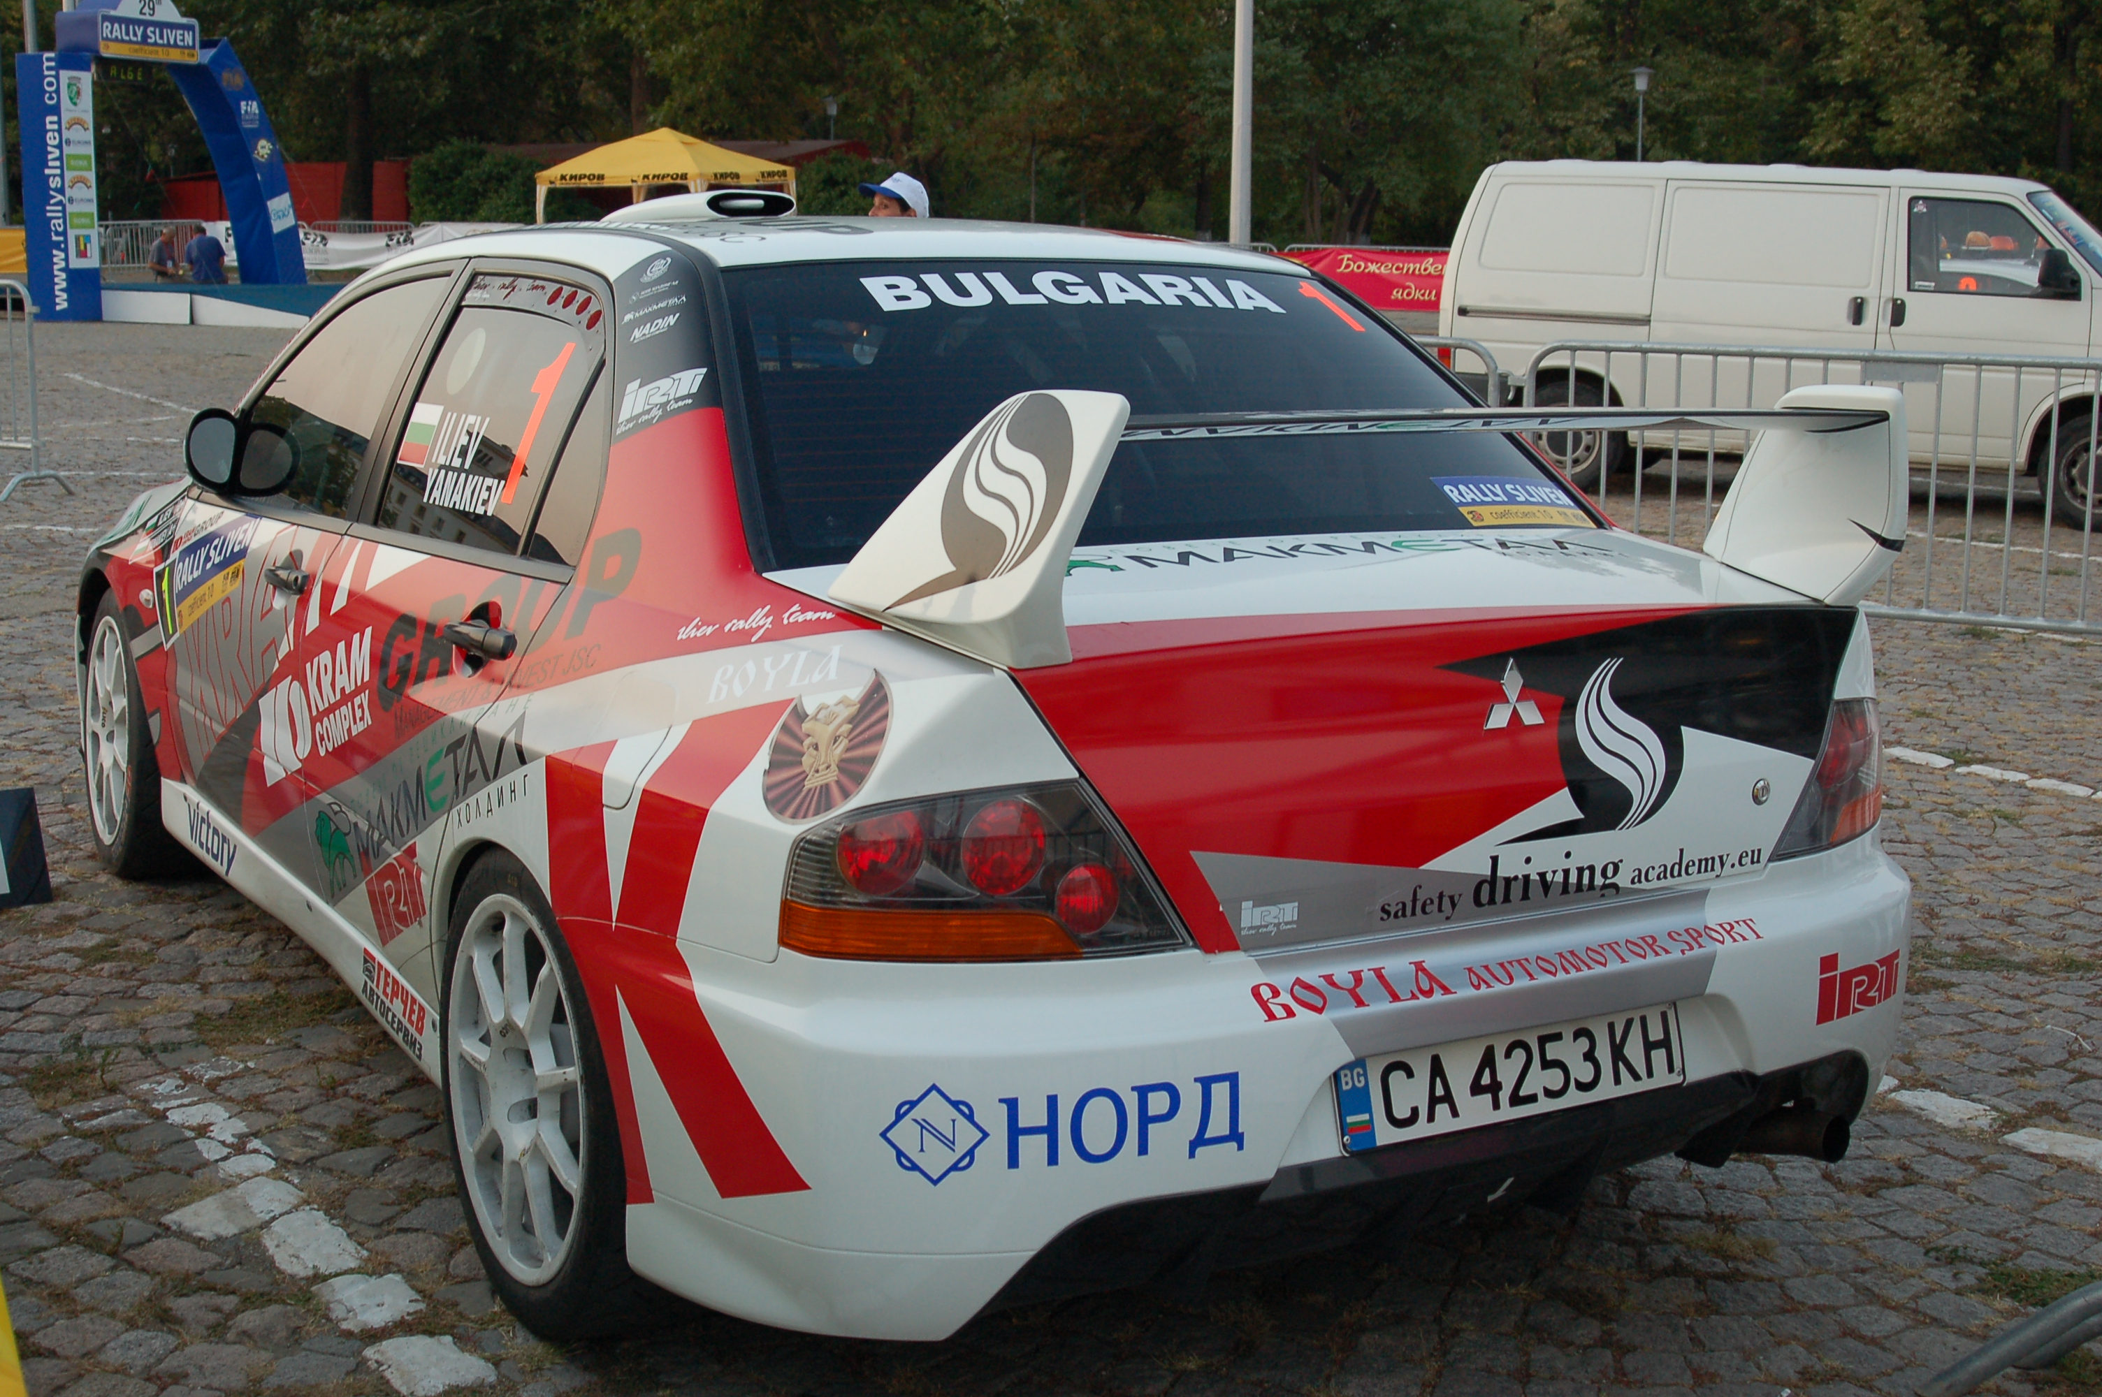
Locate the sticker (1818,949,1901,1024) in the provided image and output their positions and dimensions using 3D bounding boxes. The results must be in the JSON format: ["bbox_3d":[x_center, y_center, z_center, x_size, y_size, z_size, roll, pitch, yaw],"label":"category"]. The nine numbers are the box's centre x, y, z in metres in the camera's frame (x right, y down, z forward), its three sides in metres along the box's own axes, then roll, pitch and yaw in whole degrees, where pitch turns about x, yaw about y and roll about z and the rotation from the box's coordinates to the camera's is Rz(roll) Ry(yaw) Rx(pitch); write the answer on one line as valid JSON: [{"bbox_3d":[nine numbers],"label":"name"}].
[{"bbox_3d":[1.026,0.353,3.097,0.215,0.091,0.014,-8,14,-44],"label":"sticker"}]

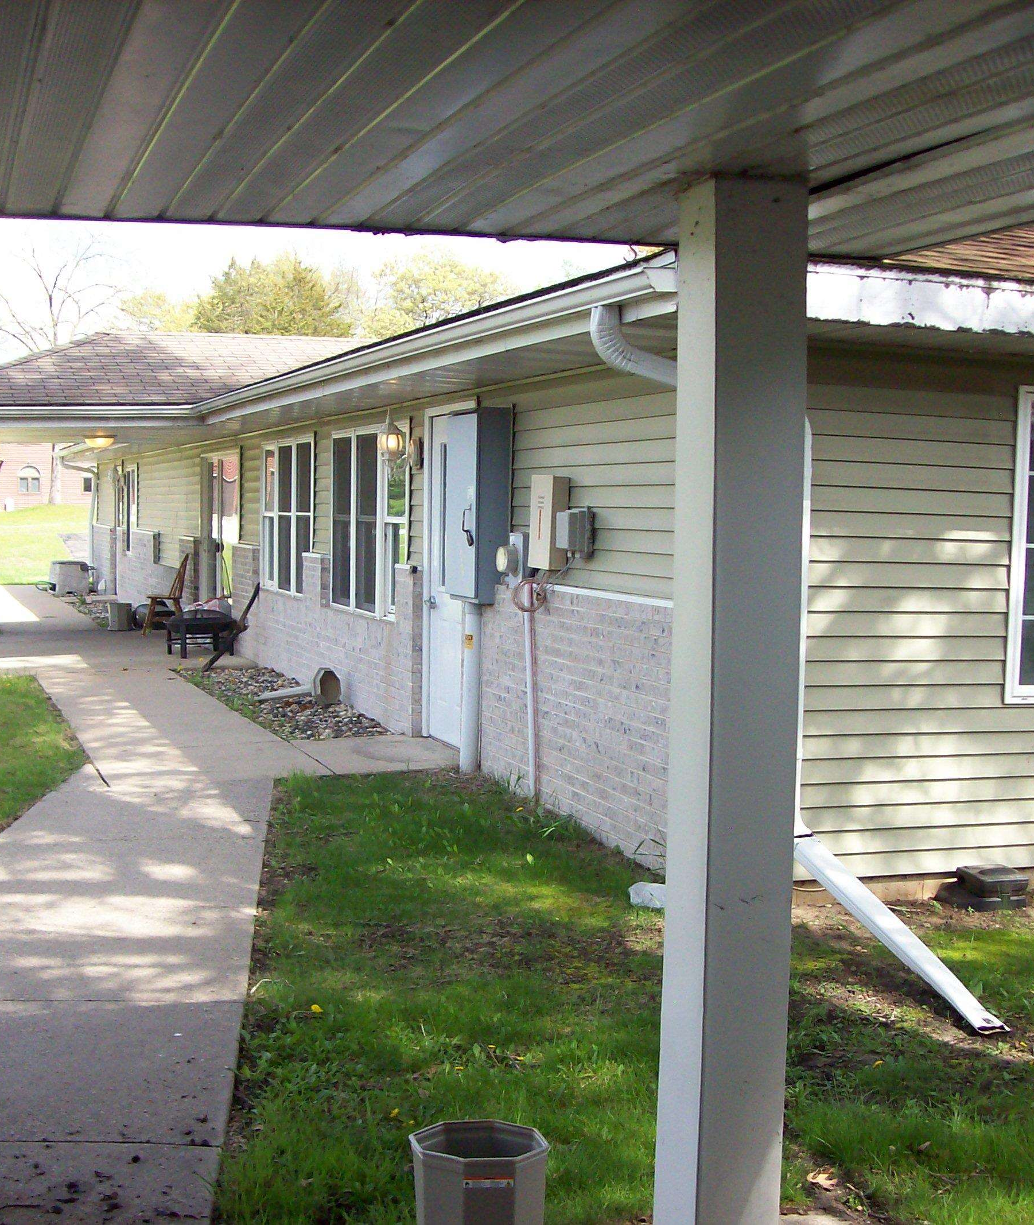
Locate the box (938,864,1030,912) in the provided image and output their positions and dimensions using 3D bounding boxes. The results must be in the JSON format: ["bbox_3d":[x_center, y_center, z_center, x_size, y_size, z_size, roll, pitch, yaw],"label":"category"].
[{"bbox_3d":[1.986,1.158,7.105,0.270,0.145,0.230,0,4,-19],"label":"box"}]

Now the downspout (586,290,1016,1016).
[{"bbox_3d":[0.851,0.105,5.876,1.180,2.370,1.660,0,4,-19],"label":"downspout"}]

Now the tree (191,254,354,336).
[{"bbox_3d":[-8.759,-7.383,60.310,6.300,10.600,6.300,0,4,-20],"label":"tree"}]

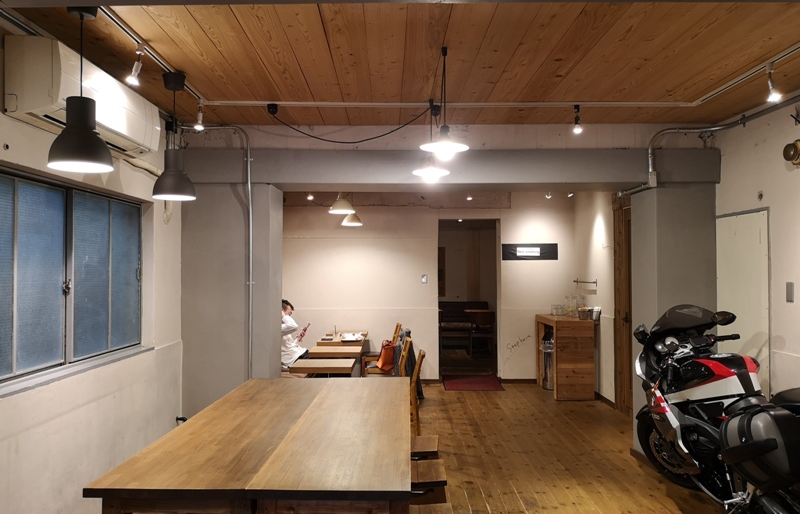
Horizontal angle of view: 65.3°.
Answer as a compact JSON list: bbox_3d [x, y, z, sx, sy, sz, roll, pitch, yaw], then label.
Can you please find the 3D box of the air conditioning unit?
[{"bbox_3d":[-1.417,-0.683,2.900,0.225,0.300,1.045,0,-1,-1],"label":"air conditioning unit"}]

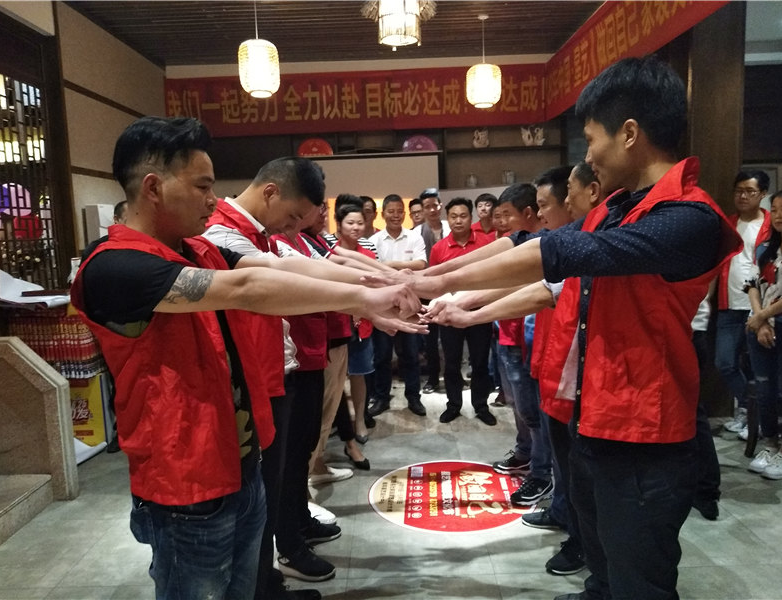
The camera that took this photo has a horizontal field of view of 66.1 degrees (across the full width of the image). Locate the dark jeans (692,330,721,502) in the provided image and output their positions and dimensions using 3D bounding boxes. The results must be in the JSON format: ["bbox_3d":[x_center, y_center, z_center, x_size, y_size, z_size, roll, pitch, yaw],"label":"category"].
[{"bbox_3d":[1.420,0.485,2.900,0.380,0.920,0.280,2,8,34],"label":"dark jeans"}]

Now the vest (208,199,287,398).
[{"bbox_3d":[-0.535,-0.026,2.120,0.340,0.670,0.500,3,7,2],"label":"vest"}]

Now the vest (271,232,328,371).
[{"bbox_3d":[-0.415,-0.018,2.520,0.310,0.600,0.480,2,7,3],"label":"vest"}]

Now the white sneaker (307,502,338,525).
[{"bbox_3d":[-0.390,1.019,2.990,0.280,0.110,0.100,1,7,24],"label":"white sneaker"}]

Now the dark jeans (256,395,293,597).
[{"bbox_3d":[-0.490,0.642,2.170,0.300,0.900,0.400,-2,7,2],"label":"dark jeans"}]

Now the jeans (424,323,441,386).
[{"bbox_3d":[0.345,0.264,5.160,0.380,0.920,0.270,-2,7,6],"label":"jeans"}]

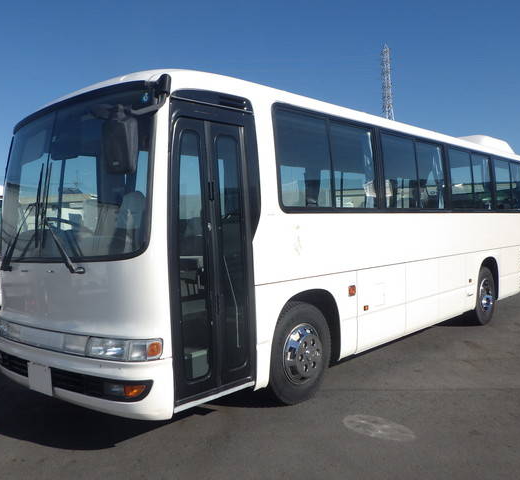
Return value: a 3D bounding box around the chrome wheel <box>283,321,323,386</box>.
[{"bbox_3d":[0.392,0.999,4.508,0.130,0.520,0.520,0,2,42],"label":"chrome wheel"}]

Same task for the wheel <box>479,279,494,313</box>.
[{"bbox_3d":[3.371,0.834,7.779,0.140,0.520,0.520,0,2,42],"label":"wheel"}]

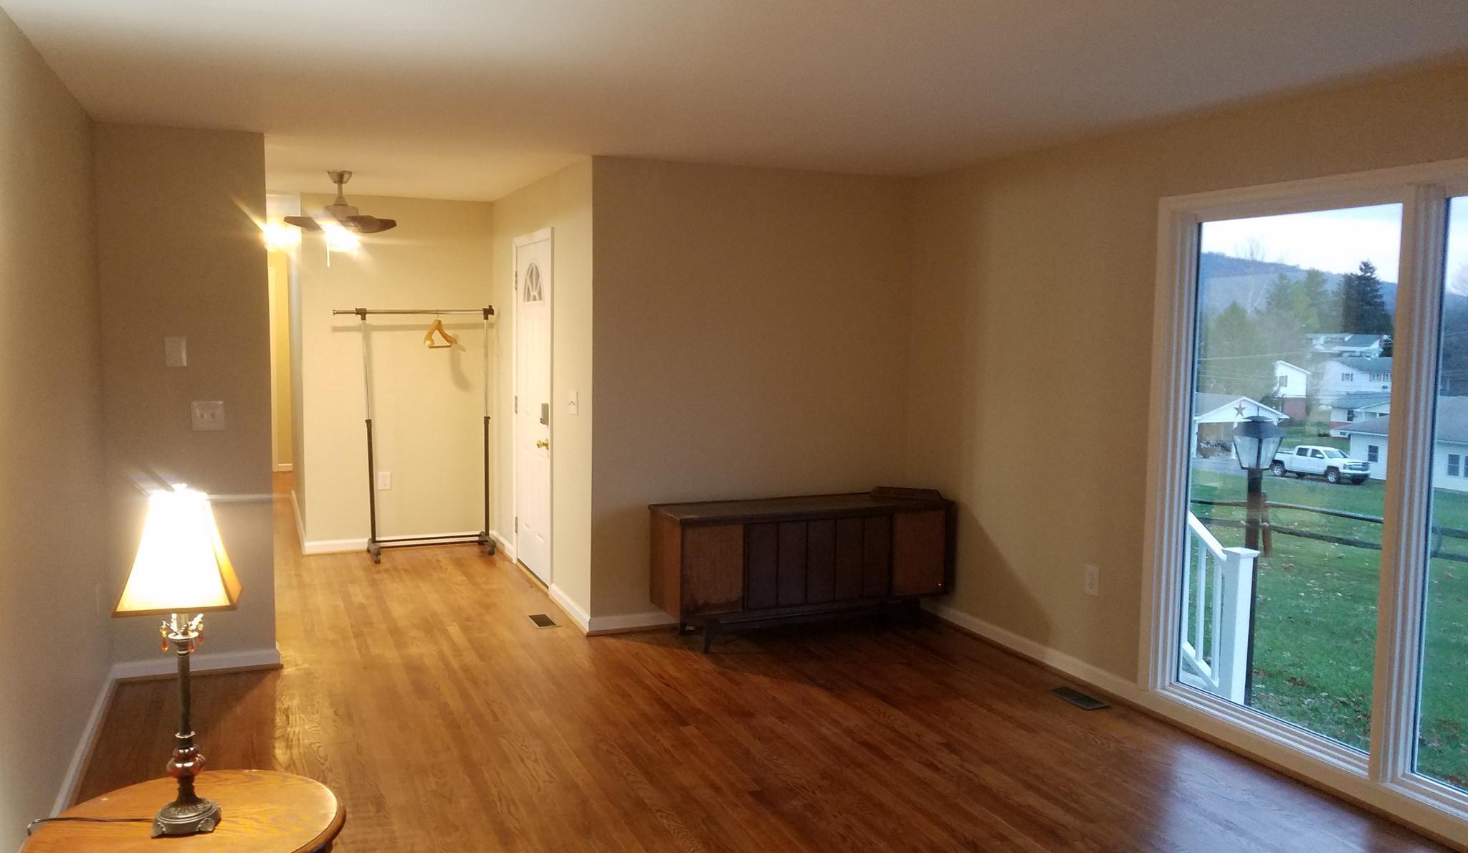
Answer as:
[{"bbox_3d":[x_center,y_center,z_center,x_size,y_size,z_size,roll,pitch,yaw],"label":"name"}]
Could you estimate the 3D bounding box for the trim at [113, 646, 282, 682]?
[{"bbox_3d":[-2.405,1.068,4.951,0.675,0.084,0.018,-1,6,-23],"label":"trim"}]

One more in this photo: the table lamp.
[{"bbox_3d":[-1.100,0.458,2.193,0.210,0.689,0.198,-1,5,-20],"label":"table lamp"}]

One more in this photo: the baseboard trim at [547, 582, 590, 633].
[{"bbox_3d":[-0.910,0.987,6.027,0.018,0.089,0.853,-1,6,-23],"label":"baseboard trim"}]

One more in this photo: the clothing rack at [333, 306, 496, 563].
[{"bbox_3d":[-2.144,0.040,7.489,1.061,1.677,0.427,-1,6,-23],"label":"clothing rack"}]

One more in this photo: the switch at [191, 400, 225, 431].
[{"bbox_3d":[-2.326,-0.043,4.882,0.121,0.121,0.012,-1,6,-23],"label":"switch"}]

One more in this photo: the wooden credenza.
[{"bbox_3d":[0.362,0.730,5.749,1.528,0.684,0.436,-1,6,-23],"label":"wooden credenza"}]

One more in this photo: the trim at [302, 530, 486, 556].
[{"bbox_3d":[-2.329,0.819,7.718,1.270,0.084,0.018,-1,6,-23],"label":"trim"}]

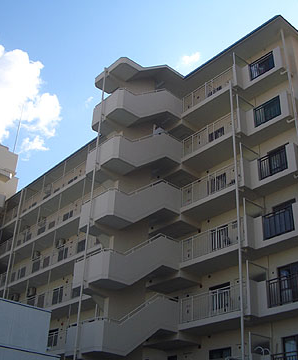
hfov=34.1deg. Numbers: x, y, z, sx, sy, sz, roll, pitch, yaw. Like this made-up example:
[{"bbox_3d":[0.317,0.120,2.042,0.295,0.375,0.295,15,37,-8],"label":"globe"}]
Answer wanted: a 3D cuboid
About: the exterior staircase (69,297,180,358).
[{"bbox_3d":[-0.986,6.199,20.607,4.125,2.790,2.220,24,-35,-34],"label":"exterior staircase"}]

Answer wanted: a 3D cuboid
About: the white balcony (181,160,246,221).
[{"bbox_3d":[3.332,0.559,23.003,1.305,1.395,3.975,24,-35,-34],"label":"white balcony"}]

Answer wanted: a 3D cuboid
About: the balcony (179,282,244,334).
[{"bbox_3d":[3.138,5.404,20.372,1.305,1.388,3.975,24,-35,-34],"label":"balcony"}]

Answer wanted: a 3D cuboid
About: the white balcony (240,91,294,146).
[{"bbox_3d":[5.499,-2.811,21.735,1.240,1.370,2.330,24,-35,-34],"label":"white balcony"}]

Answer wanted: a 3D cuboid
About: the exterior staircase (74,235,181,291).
[{"bbox_3d":[-0.923,3.823,21.604,3.900,2.740,2.650,24,-35,-34],"label":"exterior staircase"}]

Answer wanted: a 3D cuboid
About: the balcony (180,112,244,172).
[{"bbox_3d":[3.430,-1.891,24.334,1.305,1.365,3.975,24,-35,-34],"label":"balcony"}]

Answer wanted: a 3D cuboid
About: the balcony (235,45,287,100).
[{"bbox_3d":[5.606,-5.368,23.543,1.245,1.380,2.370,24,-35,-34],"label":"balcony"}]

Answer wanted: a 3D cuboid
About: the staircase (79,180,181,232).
[{"bbox_3d":[-0.815,1.424,22.944,3.880,2.700,2.670,24,-35,-34],"label":"staircase"}]

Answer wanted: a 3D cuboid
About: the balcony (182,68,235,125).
[{"bbox_3d":[3.448,-4.197,25.124,1.360,1.270,3.790,24,-35,-34],"label":"balcony"}]

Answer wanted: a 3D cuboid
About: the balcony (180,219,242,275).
[{"bbox_3d":[3.100,3.022,21.135,1.310,1.360,3.760,24,-35,-34],"label":"balcony"}]

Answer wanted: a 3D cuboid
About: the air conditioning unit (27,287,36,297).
[{"bbox_3d":[-8.292,8.069,34.623,0.320,0.570,0.780,24,-35,-34],"label":"air conditioning unit"}]

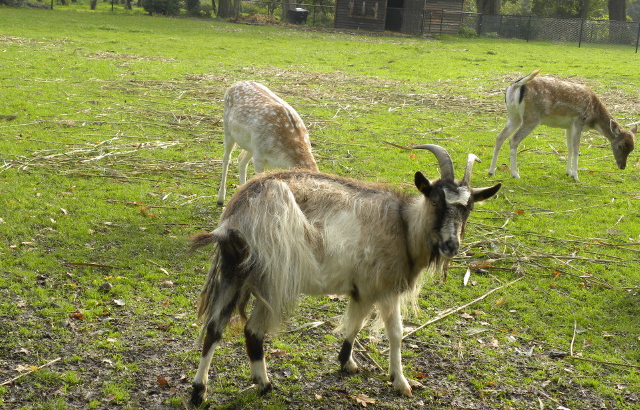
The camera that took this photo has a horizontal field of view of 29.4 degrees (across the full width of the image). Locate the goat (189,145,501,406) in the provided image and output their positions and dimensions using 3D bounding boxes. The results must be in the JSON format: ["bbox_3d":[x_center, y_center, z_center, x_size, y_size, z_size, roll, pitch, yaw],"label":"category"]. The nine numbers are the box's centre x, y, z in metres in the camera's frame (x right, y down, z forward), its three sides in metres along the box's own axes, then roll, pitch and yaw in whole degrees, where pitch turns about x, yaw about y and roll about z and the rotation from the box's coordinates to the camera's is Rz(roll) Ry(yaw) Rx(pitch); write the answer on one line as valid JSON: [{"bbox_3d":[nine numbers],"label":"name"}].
[{"bbox_3d":[0.085,0.224,4.366,1.070,0.890,0.420,-1,11,-28],"label":"goat"}]

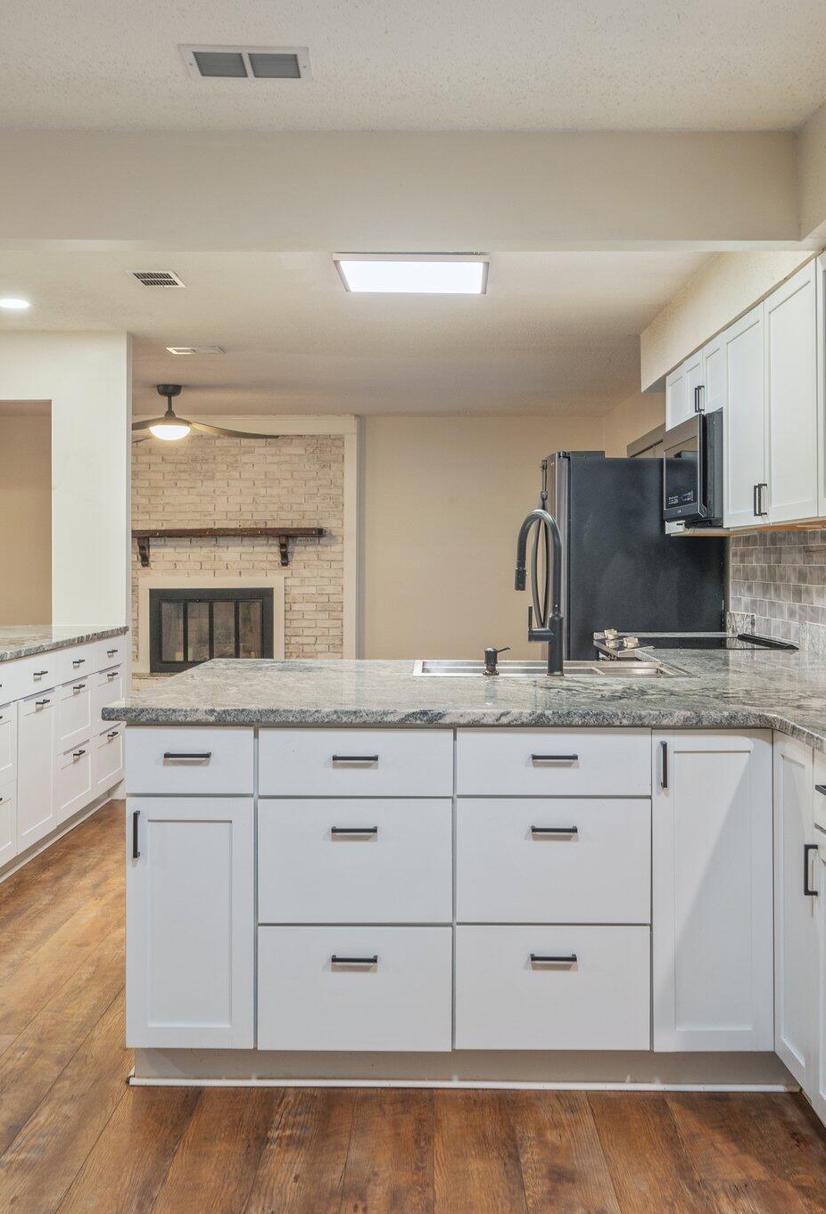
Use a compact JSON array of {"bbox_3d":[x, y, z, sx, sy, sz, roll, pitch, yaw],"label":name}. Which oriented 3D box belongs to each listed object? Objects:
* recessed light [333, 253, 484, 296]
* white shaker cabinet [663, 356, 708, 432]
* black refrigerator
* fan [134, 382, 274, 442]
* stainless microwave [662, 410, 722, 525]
[{"bbox_3d":[0.006,-1.365,4.980,0.600,0.040,0.580,0,2,1],"label":"recessed light"},{"bbox_3d":[1.345,-0.935,5.250,0.320,0.280,0.780,0,2,1],"label":"white shaker cabinet"},{"bbox_3d":[1.062,0.144,6.230,0.830,1.770,0.910,0,2,1],"label":"black refrigerator"},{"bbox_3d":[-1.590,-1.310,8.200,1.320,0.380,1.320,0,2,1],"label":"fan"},{"bbox_3d":[1.285,-0.560,5.000,0.400,0.410,0.760,0,2,1],"label":"stainless microwave"}]

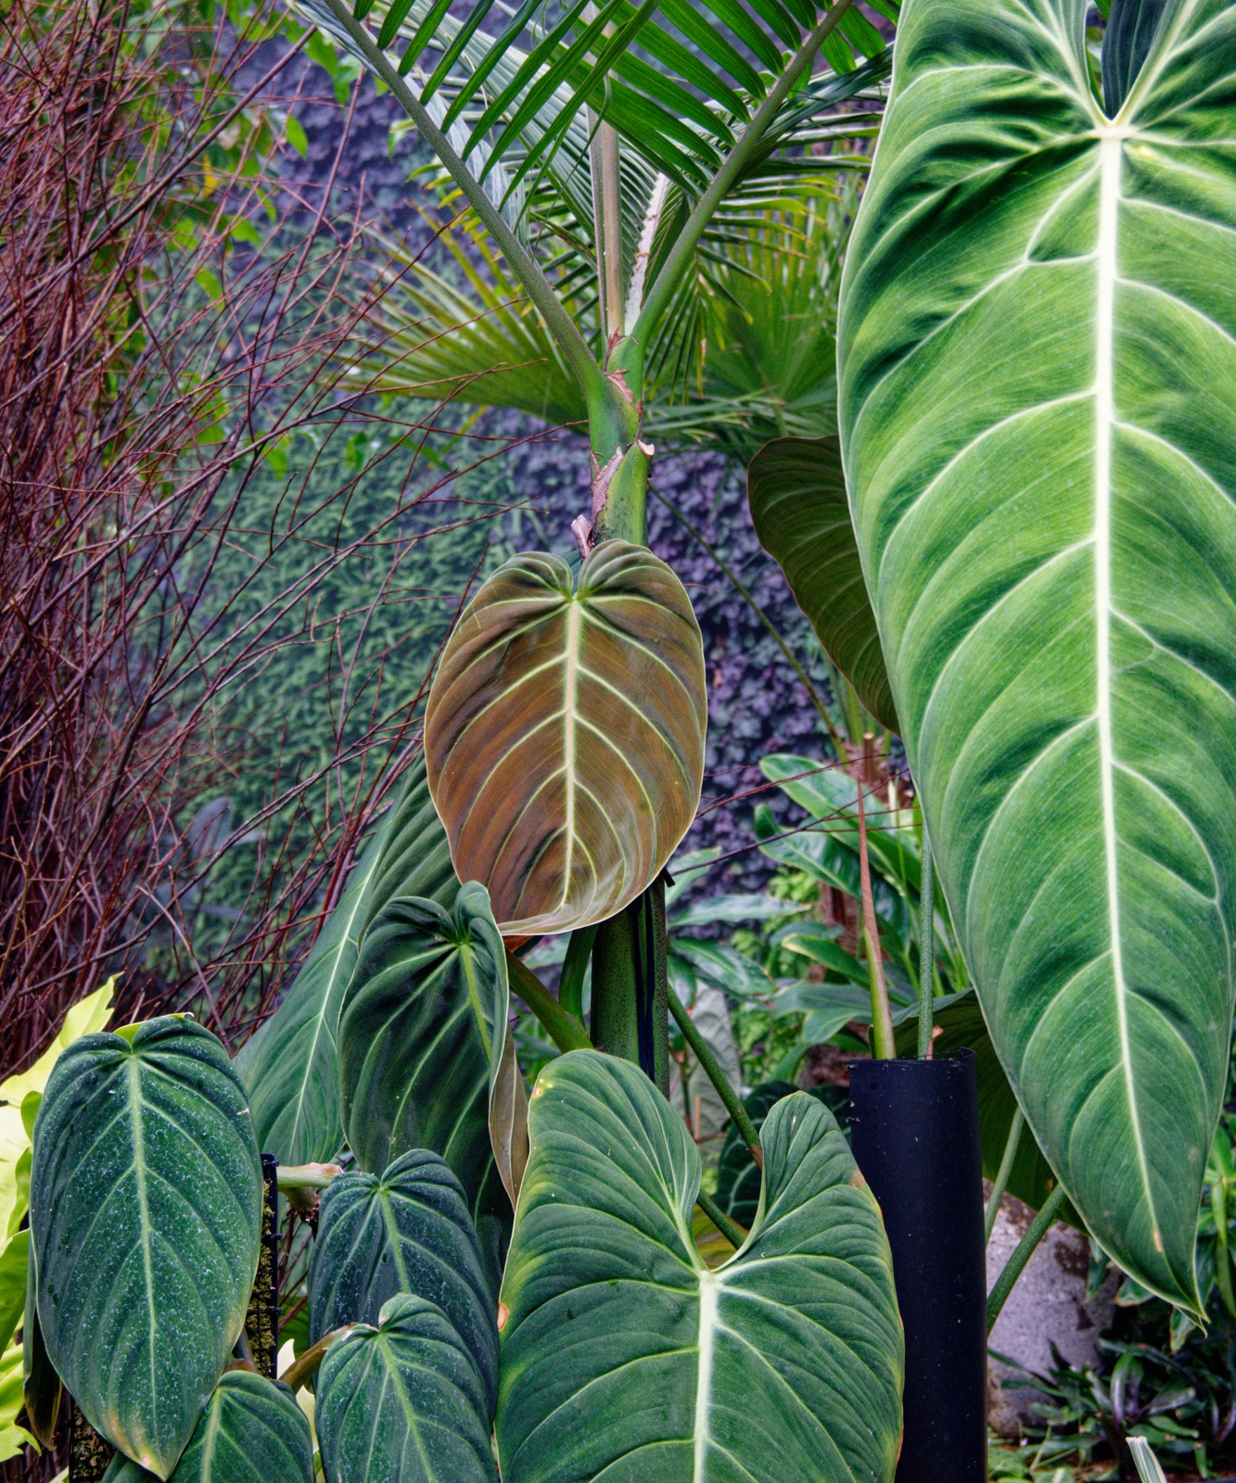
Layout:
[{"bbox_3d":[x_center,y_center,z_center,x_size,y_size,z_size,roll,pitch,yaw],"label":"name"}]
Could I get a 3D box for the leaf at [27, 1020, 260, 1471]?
[{"bbox_3d":[-0.240,0.258,1.420,0.115,0.235,0.045,-3,-14,-3],"label":"leaf"}]

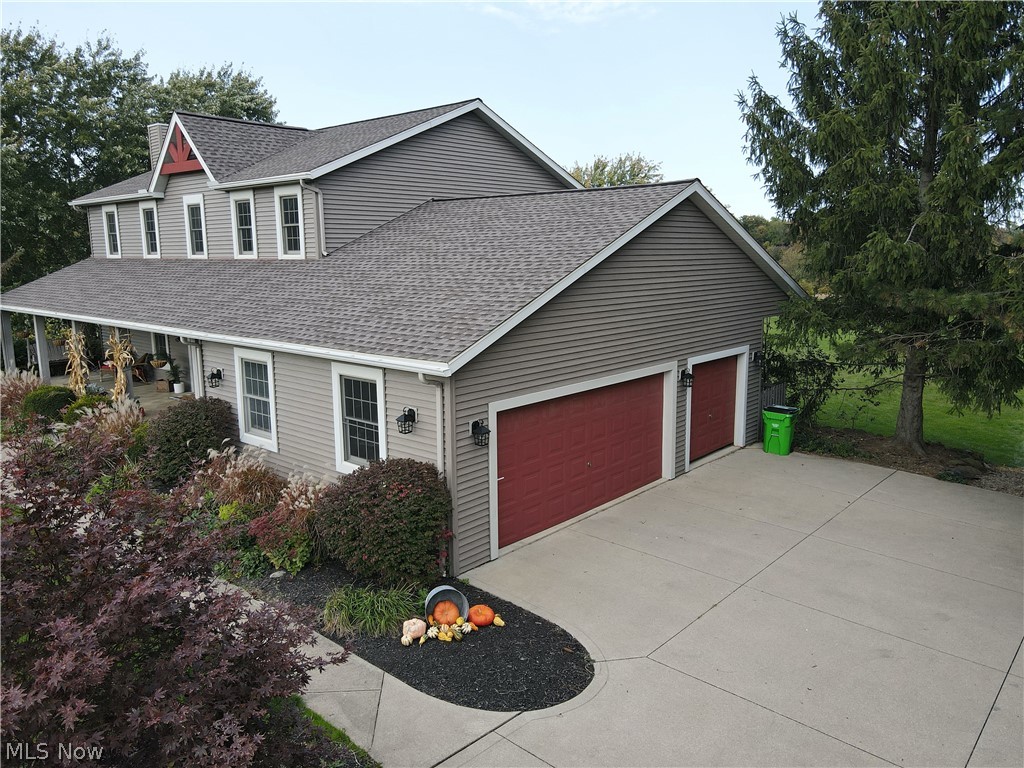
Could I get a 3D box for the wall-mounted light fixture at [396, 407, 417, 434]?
[{"bbox_3d":[-1.453,0.507,9.801,0.200,0.390,0.270,8,13,42],"label":"wall-mounted light fixture"}]

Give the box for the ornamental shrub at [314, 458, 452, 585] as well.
[{"bbox_3d":[-1.748,1.850,9.587,1.680,1.570,1.450,8,13,42],"label":"ornamental shrub"}]

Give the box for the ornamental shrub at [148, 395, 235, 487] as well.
[{"bbox_3d":[-6.277,1.147,13.794,1.580,1.700,1.400,8,13,42],"label":"ornamental shrub"}]

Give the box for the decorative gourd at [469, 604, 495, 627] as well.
[{"bbox_3d":[-0.358,2.771,8.488,0.300,0.215,0.300,-1,9,0],"label":"decorative gourd"}]

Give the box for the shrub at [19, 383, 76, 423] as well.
[{"bbox_3d":[-12.685,0.553,19.384,1.400,1.120,1.320,8,13,42],"label":"shrub"}]

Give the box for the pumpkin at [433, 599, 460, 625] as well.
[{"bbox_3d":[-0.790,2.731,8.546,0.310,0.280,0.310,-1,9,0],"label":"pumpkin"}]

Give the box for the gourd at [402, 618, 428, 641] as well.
[{"bbox_3d":[-1.119,2.828,8.180,0.268,0.220,0.268,-1,9,0],"label":"gourd"}]

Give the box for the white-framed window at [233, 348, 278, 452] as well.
[{"bbox_3d":[-4.678,0.284,12.904,1.356,1.790,0.100,8,13,42],"label":"white-framed window"}]

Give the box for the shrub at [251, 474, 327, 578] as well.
[{"bbox_3d":[-3.167,1.991,10.195,1.000,1.260,1.000,-1,9,0],"label":"shrub"}]

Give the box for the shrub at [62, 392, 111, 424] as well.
[{"bbox_3d":[-10.667,0.788,17.756,1.120,1.060,1.020,8,13,42],"label":"shrub"}]

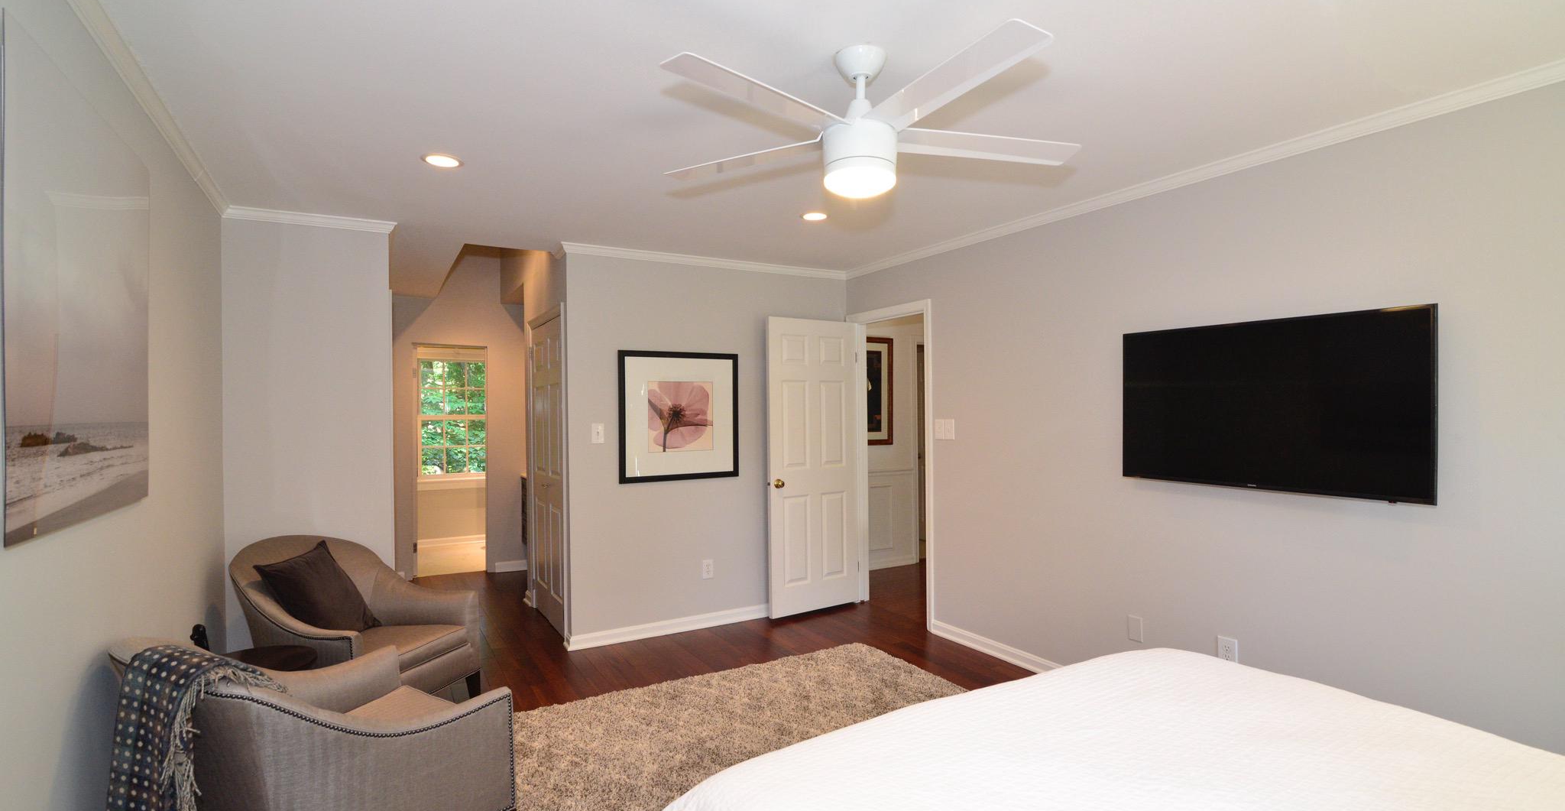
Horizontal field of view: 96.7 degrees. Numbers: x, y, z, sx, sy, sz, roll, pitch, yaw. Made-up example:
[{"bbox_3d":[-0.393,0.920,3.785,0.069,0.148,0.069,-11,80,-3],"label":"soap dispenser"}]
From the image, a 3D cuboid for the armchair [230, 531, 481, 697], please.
[{"bbox_3d":[-1.986,1.043,3.255,0.780,0.840,0.740,-1,0,18],"label":"armchair"}]

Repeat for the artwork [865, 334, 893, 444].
[{"bbox_3d":[0.682,-0.119,6.023,0.720,0.940,0.030,-1,0,-31],"label":"artwork"}]

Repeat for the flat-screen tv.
[{"bbox_3d":[1.864,0.001,2.738,0.060,0.640,1.080,-1,0,-31],"label":"flat-screen tv"}]

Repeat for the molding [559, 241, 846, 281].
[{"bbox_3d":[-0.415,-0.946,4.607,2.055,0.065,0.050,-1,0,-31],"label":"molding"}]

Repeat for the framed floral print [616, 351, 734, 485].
[{"bbox_3d":[-0.650,0.071,4.477,0.820,0.810,0.030,-1,0,-31],"label":"framed floral print"}]

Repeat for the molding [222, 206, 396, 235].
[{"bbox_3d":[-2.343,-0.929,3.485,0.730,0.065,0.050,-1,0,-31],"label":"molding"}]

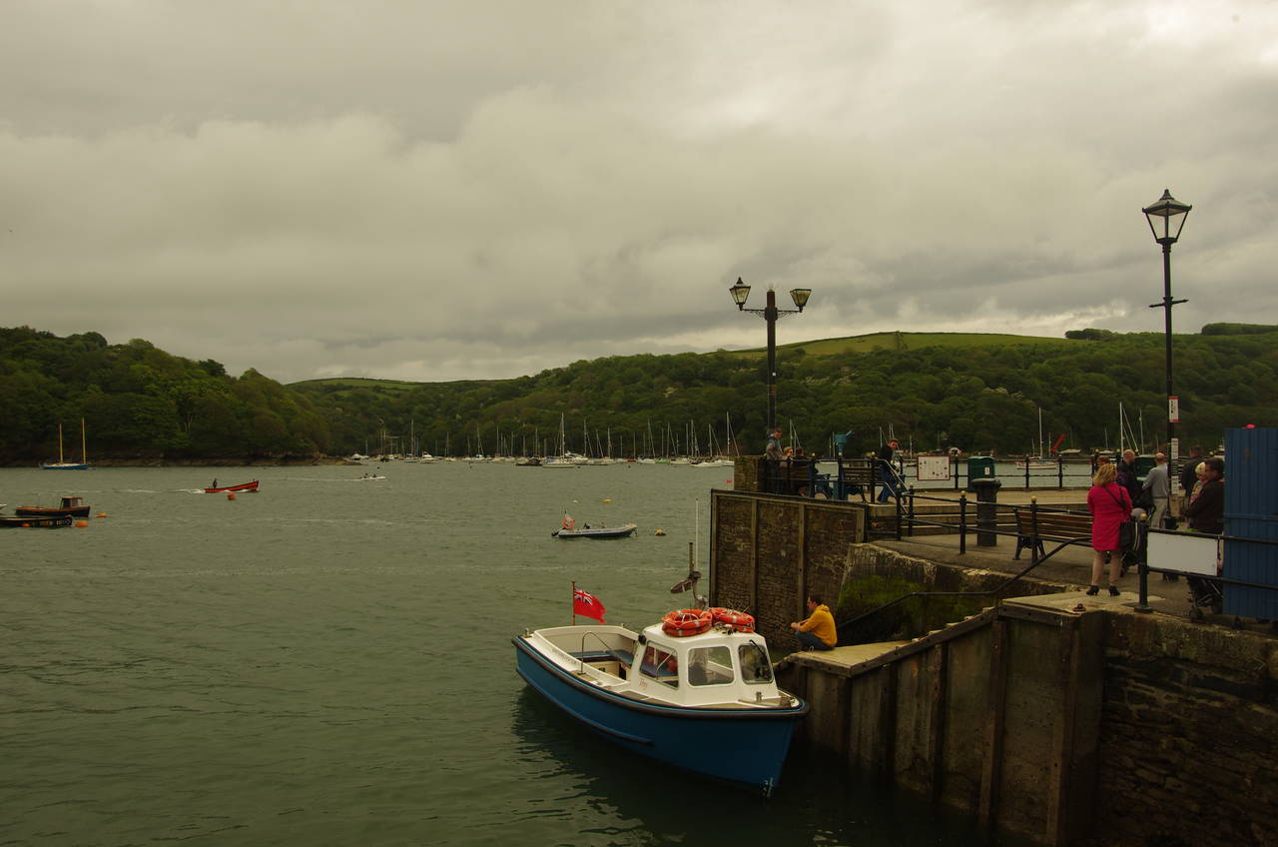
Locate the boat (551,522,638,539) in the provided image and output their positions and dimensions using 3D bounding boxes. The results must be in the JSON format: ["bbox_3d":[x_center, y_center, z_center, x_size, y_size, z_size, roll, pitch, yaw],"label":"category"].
[{"bbox_3d":[-2.171,5.301,47.689,4.200,0.800,1.700,0,-1,-5],"label":"boat"}]

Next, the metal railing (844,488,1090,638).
[{"bbox_3d":[5.244,2.291,15.262,1.600,2.100,4.900,1,-2,-25],"label":"metal railing"}]

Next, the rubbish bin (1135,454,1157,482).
[{"bbox_3d":[15.391,1.468,28.972,0.700,1.000,0.650,0,-1,9],"label":"rubbish bin"}]

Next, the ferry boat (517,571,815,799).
[{"bbox_3d":[0.422,3.723,15.337,2.500,2.500,7.200,1,-2,-29],"label":"ferry boat"}]

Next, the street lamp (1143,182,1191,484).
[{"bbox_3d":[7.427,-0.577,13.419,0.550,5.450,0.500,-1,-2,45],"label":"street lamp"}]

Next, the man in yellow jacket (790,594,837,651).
[{"bbox_3d":[2.696,3.121,14.725,0.720,0.950,0.500,0,-2,18],"label":"man in yellow jacket"}]

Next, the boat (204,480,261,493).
[{"bbox_3d":[-40.646,6.349,95.318,5.600,1.200,1.800,0,-1,-6],"label":"boat"}]

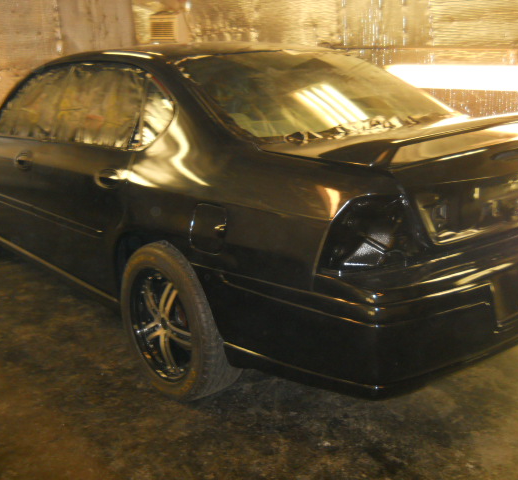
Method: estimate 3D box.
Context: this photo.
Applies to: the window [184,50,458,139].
[{"bbox_3d":[0.278,-0.673,3.021,1.230,0.120,0.740,-13,43,-37],"label":"window"}]

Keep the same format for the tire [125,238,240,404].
[{"bbox_3d":[-0.317,0.322,2.777,0.225,0.668,0.668,-13,18,-37],"label":"tire"}]

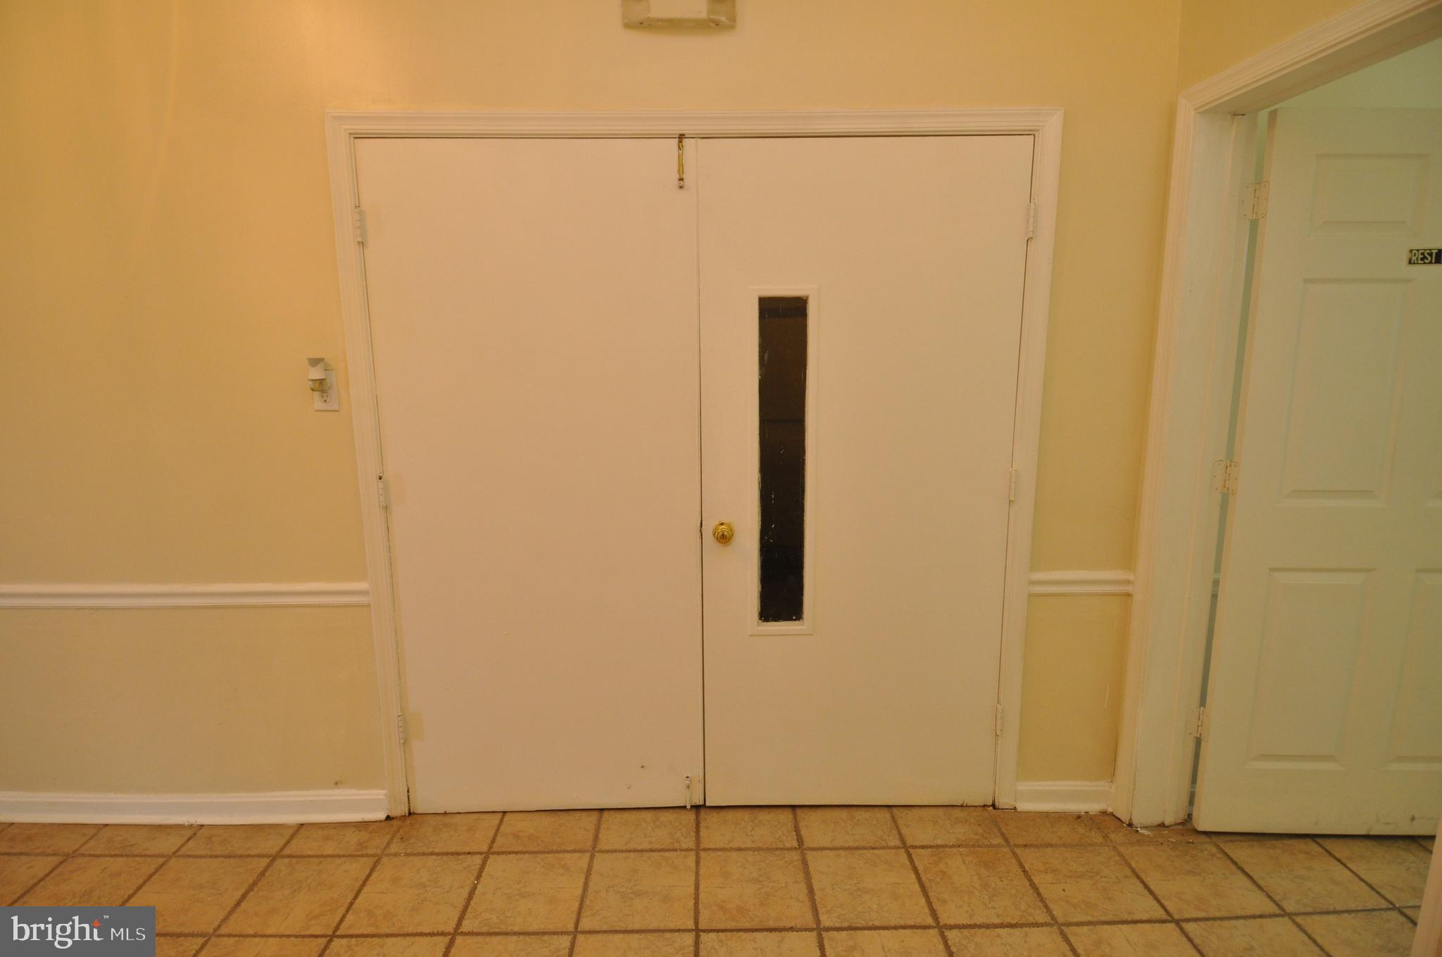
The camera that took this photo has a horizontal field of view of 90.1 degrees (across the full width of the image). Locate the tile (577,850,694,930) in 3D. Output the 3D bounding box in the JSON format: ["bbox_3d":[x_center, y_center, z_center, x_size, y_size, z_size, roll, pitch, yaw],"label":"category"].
[{"bbox_3d":[-0.216,1.130,1.978,0.296,0.010,0.296,0,9,-1],"label":"tile"}]

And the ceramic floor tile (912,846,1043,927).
[{"bbox_3d":[0.706,1.123,1.992,0.296,0.010,0.296,0,9,-1],"label":"ceramic floor tile"}]

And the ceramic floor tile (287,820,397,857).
[{"bbox_3d":[-1.154,1.104,2.201,0.296,0.010,0.156,0,9,-1],"label":"ceramic floor tile"}]

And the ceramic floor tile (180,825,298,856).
[{"bbox_3d":[-1.462,1.106,2.196,0.296,0.010,0.150,0,9,-1],"label":"ceramic floor tile"}]

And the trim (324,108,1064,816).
[{"bbox_3d":[-0.057,0.028,2.153,2.019,2.108,0.025,0,9,-1],"label":"trim"}]

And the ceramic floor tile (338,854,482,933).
[{"bbox_3d":[-0.833,1.137,1.972,0.296,0.010,0.296,0,9,-1],"label":"ceramic floor tile"}]

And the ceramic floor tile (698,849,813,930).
[{"bbox_3d":[0.091,1.127,1.982,0.296,0.010,0.296,0,9,-1],"label":"ceramic floor tile"}]

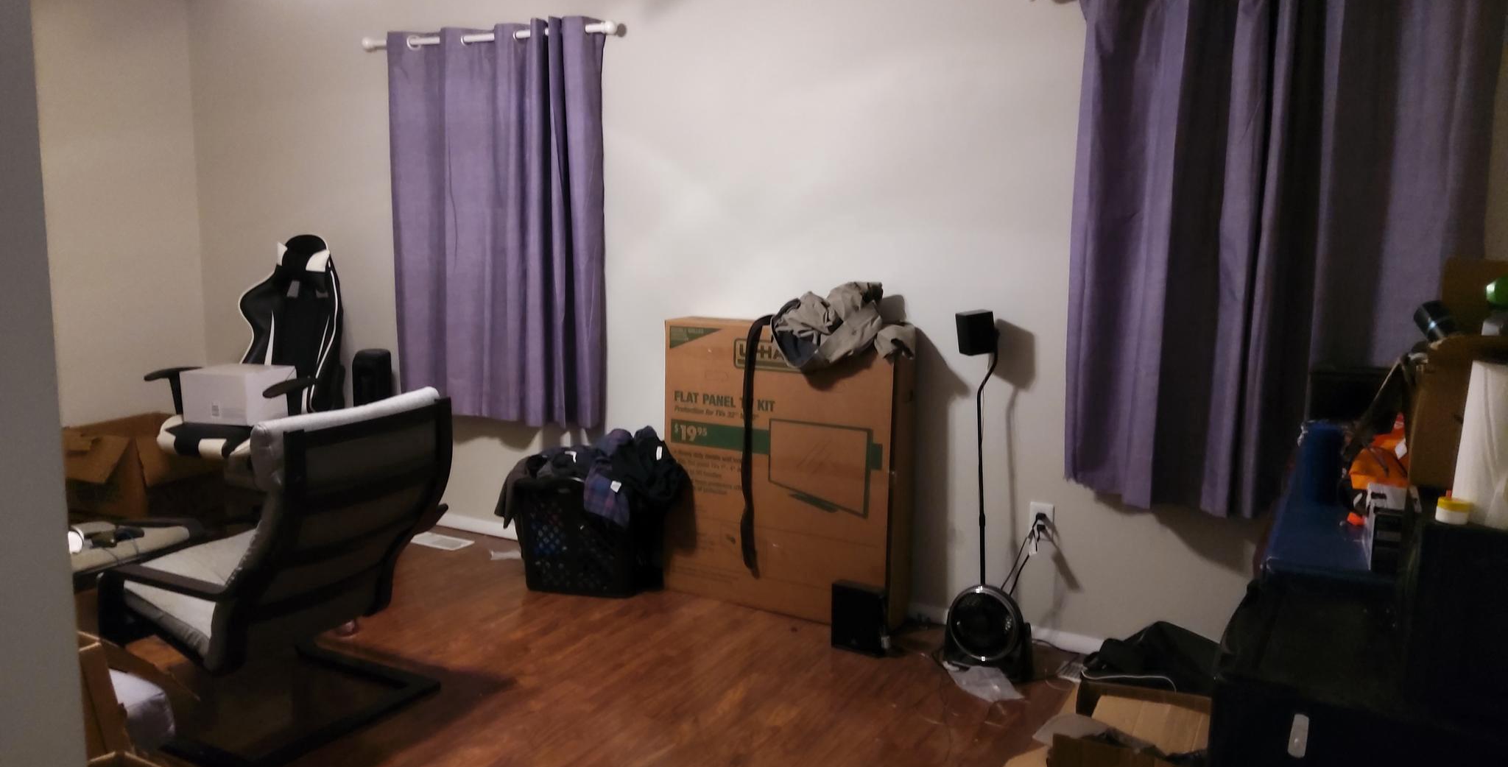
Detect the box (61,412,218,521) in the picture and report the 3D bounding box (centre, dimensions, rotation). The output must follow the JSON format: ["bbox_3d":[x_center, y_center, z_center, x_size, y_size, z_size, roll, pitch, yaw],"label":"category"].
[{"bbox_3d":[-2.841,0.391,5.334,0.460,0.400,0.480,6,10,28],"label":"box"}]

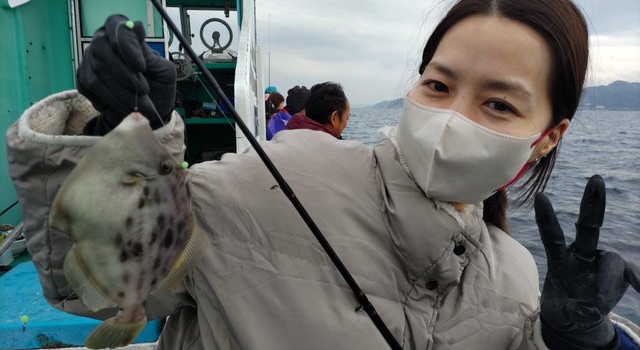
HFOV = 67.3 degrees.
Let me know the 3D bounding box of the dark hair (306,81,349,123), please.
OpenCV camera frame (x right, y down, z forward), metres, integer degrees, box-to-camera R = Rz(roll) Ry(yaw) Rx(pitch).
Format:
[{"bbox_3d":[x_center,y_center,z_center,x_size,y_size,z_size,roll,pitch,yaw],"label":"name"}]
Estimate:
[{"bbox_3d":[0.027,-0.303,2.020,0.195,0.190,0.168,-5,10,-35],"label":"dark hair"}]

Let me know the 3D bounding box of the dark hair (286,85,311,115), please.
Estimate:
[{"bbox_3d":[-0.123,-0.454,2.950,0.170,0.200,0.190,7,11,42],"label":"dark hair"}]

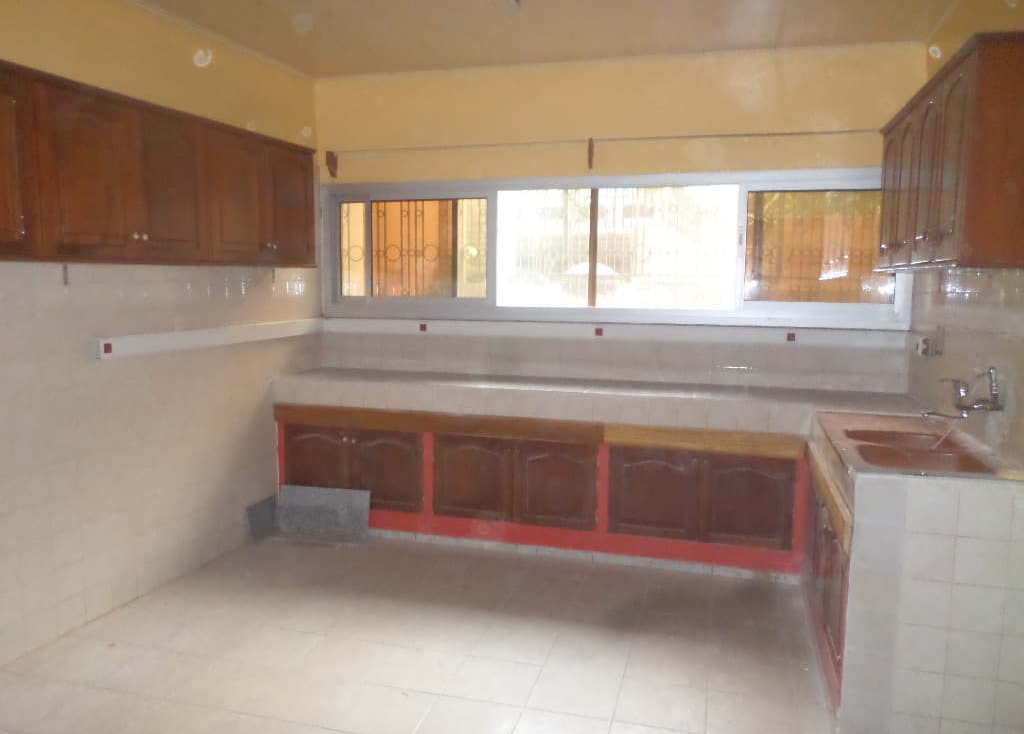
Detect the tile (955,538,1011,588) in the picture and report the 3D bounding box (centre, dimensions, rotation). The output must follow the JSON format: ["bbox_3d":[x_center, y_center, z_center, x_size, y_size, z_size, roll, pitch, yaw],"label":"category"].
[{"bbox_3d":[1.462,0.605,2.307,0.150,0.150,0.010,2,7,16],"label":"tile"}]

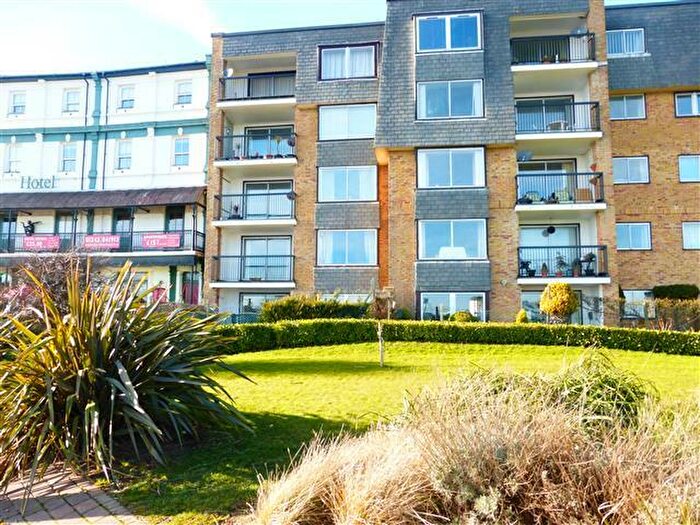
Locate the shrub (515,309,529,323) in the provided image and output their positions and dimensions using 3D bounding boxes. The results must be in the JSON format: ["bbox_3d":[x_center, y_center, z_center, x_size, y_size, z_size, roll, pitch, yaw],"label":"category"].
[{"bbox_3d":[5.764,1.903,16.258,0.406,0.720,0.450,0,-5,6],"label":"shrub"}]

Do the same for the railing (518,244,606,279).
[{"bbox_3d":[7.543,0.005,17.395,3.025,1.134,0.505,0,-6,6],"label":"railing"}]

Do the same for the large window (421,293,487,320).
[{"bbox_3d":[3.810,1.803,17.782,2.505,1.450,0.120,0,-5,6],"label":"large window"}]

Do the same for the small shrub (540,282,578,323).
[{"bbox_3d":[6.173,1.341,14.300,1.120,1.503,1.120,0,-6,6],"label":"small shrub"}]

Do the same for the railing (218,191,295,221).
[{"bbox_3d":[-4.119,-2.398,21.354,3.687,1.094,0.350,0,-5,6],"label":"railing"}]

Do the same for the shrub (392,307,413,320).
[{"bbox_3d":[1.623,1.762,15.000,0.680,0.804,0.646,0,-6,6],"label":"shrub"}]

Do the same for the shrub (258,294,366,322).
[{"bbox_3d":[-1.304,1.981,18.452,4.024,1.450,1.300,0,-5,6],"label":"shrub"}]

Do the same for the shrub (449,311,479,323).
[{"bbox_3d":[3.344,1.768,14.300,0.884,0.707,0.840,0,-6,6],"label":"shrub"}]

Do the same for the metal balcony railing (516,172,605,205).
[{"bbox_3d":[7.554,-2.608,17.656,3.012,1.116,0.505,0,-6,6],"label":"metal balcony railing"}]

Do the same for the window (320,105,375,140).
[{"bbox_3d":[-0.086,-5.968,20.688,2.528,1.562,0.120,0,-5,6],"label":"window"}]

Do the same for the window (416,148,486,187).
[{"bbox_3d":[3.683,-3.428,17.632,2.471,1.500,0.121,0,-6,6],"label":"window"}]

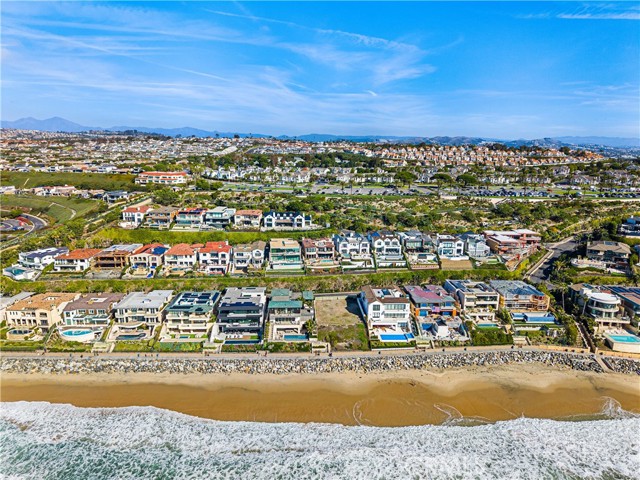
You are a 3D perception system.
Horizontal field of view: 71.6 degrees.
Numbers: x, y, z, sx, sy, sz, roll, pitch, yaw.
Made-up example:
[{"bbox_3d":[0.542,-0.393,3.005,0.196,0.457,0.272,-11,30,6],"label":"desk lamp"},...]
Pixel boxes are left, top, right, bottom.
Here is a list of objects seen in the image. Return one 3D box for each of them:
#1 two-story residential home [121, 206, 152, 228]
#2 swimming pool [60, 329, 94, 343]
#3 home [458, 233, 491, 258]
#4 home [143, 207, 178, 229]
[{"bbox_3d":[-124.665,-16.309,305.073,14.300,8.700,18.500,0,13,-1],"label":"two-story residential home"},{"bbox_3d":[-92.472,36.220,170.753,11.500,1.700,5.000,0,13,0],"label":"swimming pool"},{"bbox_3d":[83.952,2.654,242.284,11.500,9.000,19.000,0,13,-1],"label":"home"},{"bbox_3d":[-98.940,-14.590,276.820,15.800,8.000,18.000,-1,12,-3],"label":"home"}]

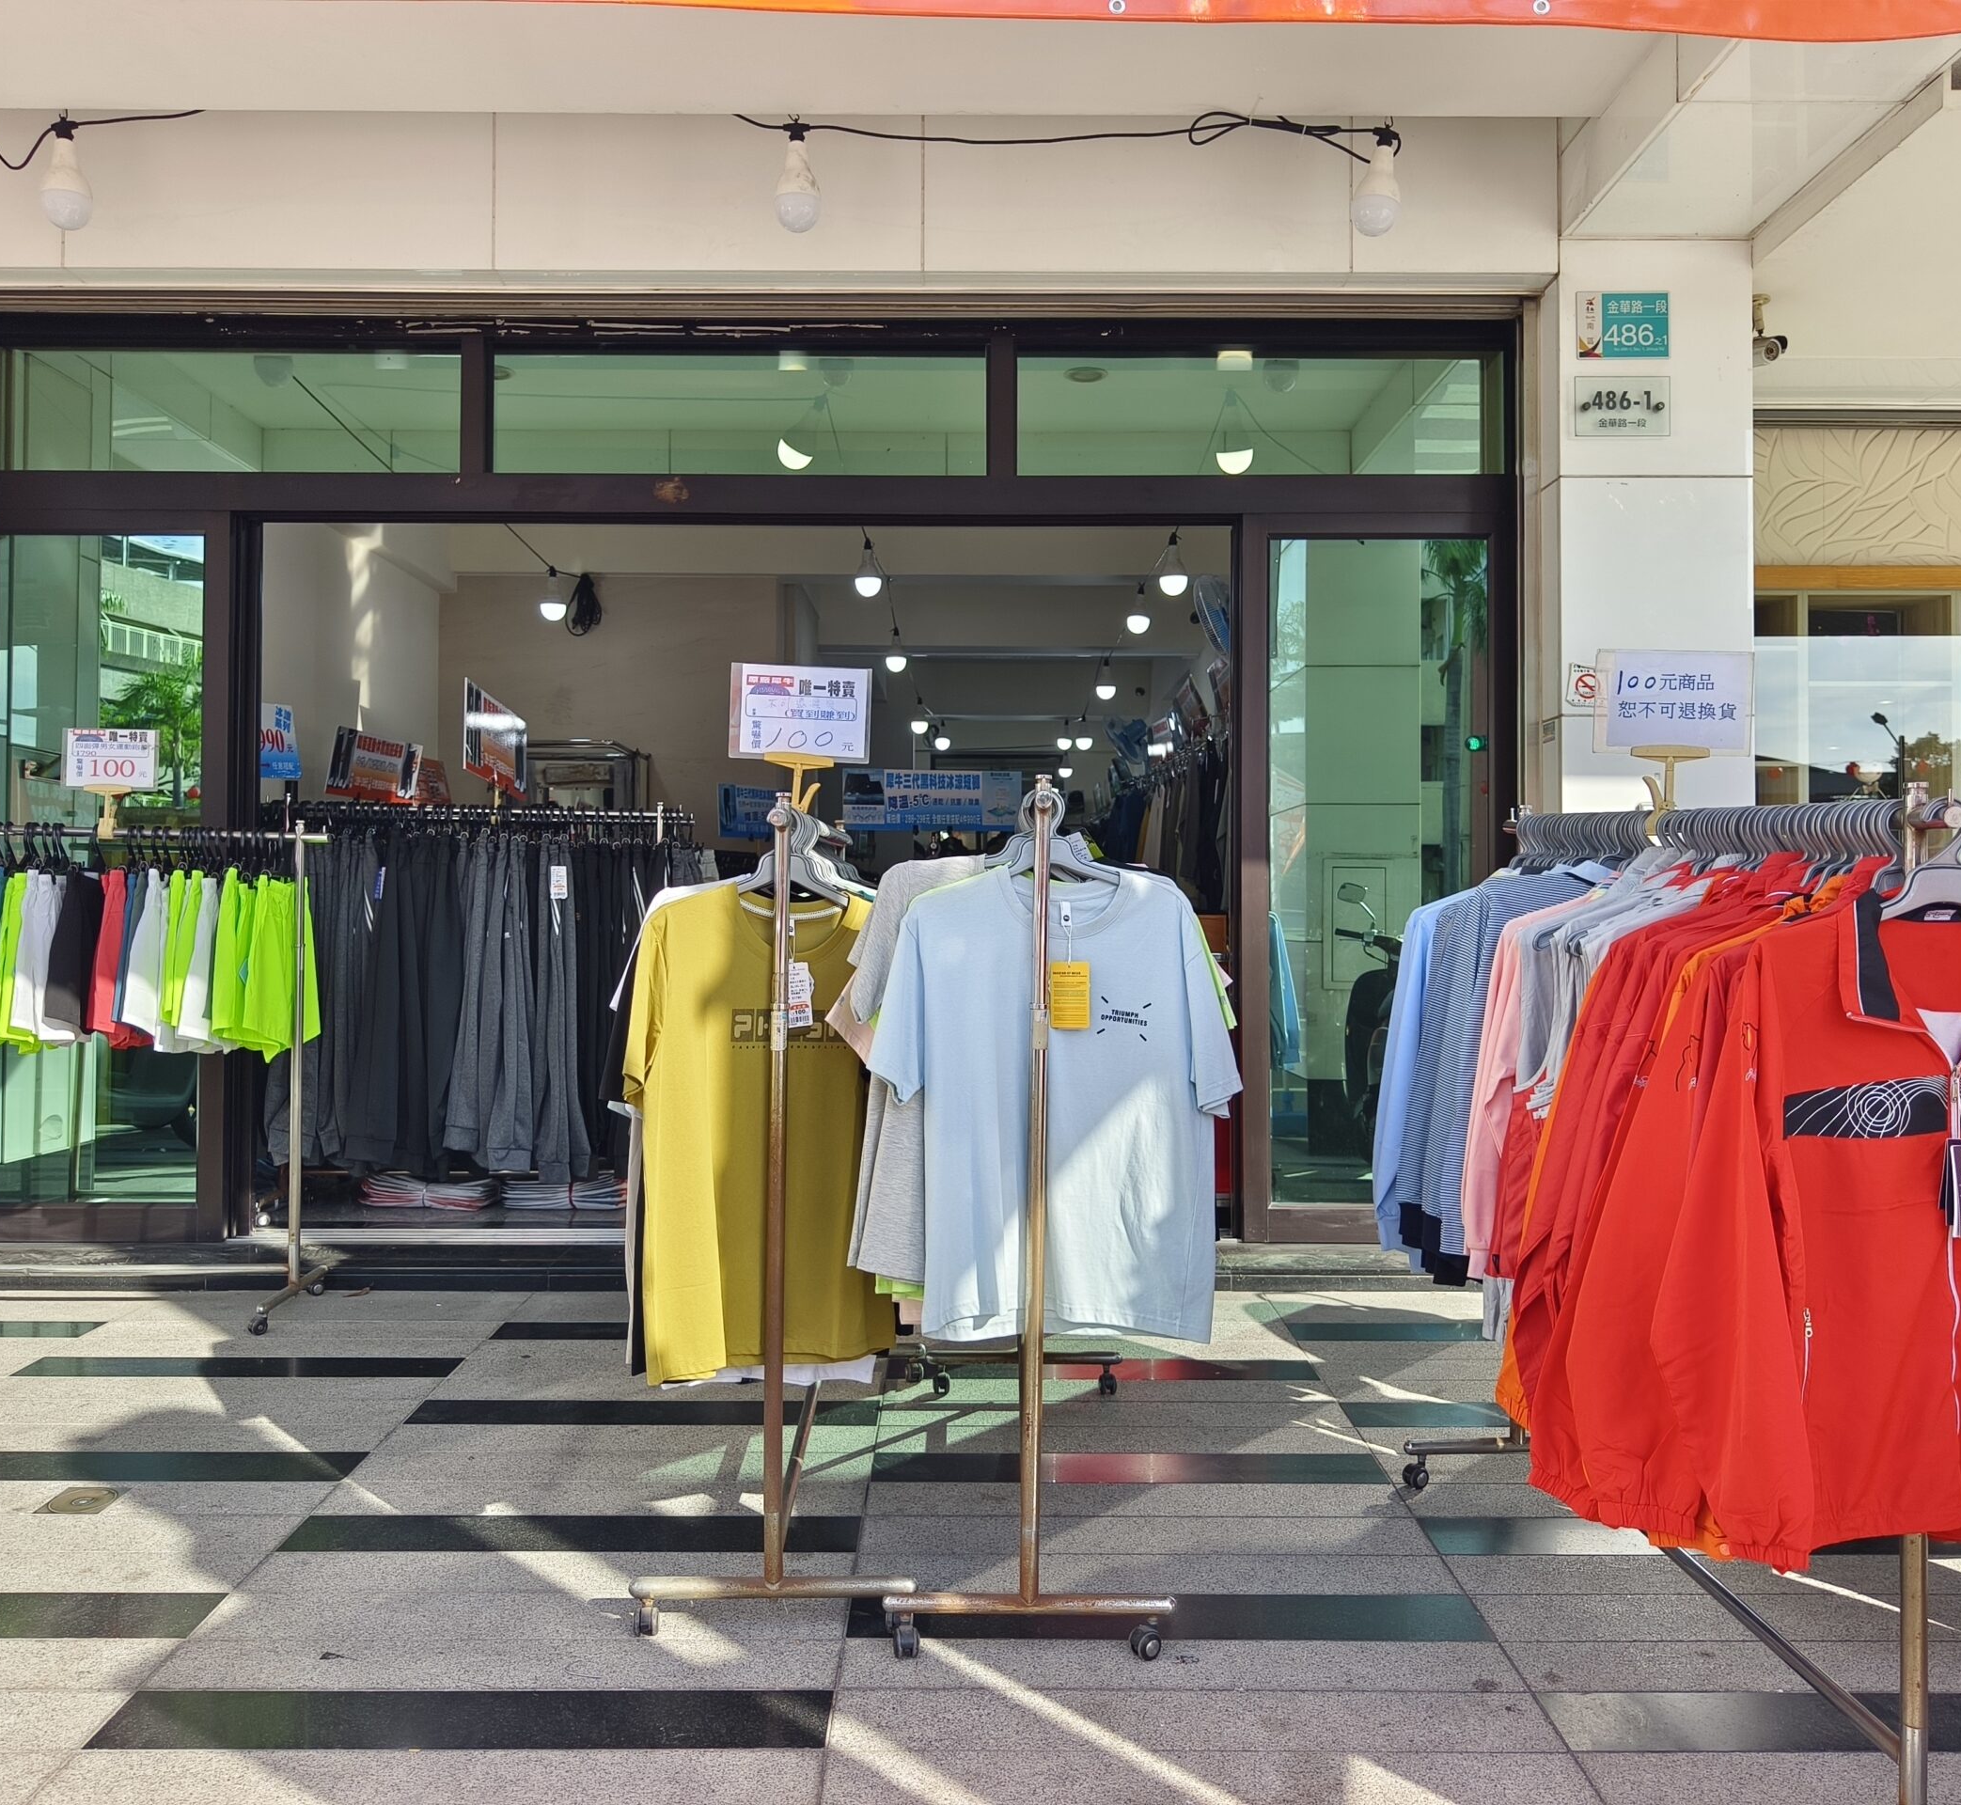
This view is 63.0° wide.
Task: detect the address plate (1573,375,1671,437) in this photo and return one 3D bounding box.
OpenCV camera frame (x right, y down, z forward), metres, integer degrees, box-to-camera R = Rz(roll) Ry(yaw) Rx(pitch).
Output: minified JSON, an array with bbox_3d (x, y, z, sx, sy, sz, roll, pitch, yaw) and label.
[{"bbox_3d":[1.772,-1.367,4.410,0.263,0.166,0.020,0,-1,0],"label":"address plate"}]

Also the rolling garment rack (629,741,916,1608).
[{"bbox_3d":[-0.326,0.449,2.935,0.426,1.253,1.217,0,1,-2],"label":"rolling garment rack"}]

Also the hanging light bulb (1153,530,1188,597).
[{"bbox_3d":[0.790,-1.397,6.600,0.115,0.270,0.115,0,-1,0],"label":"hanging light bulb"}]

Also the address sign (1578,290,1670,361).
[{"bbox_3d":[1.776,-1.593,4.420,0.259,0.181,0.012,0,-1,0],"label":"address sign"}]

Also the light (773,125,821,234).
[{"bbox_3d":[-0.466,-1.847,4.080,0.117,0.278,0.117,0,-1,0],"label":"light"}]

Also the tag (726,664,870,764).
[{"bbox_3d":[-0.303,-0.319,2.700,0.237,0.160,0.012,2,-1,0],"label":"tag"}]

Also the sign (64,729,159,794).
[{"bbox_3d":[-2.175,-0.355,4.000,0.240,0.157,0.012,0,-1,-2],"label":"sign"}]

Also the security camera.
[{"bbox_3d":[2.274,-1.662,4.650,0.090,0.210,0.190,0,-1,-18],"label":"security camera"}]

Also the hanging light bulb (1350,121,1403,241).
[{"bbox_3d":[1.012,-1.840,4.080,0.117,0.278,0.117,0,-1,0],"label":"hanging light bulb"}]

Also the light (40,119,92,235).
[{"bbox_3d":[-2.331,-1.857,4.080,0.117,0.278,0.117,0,-1,0],"label":"light"}]

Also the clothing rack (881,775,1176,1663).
[{"bbox_3d":[0.082,0.434,2.881,0.422,1.285,1.203,0,1,1],"label":"clothing rack"}]

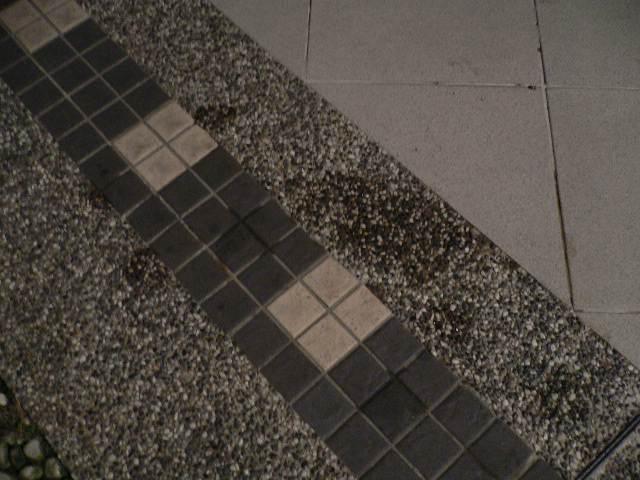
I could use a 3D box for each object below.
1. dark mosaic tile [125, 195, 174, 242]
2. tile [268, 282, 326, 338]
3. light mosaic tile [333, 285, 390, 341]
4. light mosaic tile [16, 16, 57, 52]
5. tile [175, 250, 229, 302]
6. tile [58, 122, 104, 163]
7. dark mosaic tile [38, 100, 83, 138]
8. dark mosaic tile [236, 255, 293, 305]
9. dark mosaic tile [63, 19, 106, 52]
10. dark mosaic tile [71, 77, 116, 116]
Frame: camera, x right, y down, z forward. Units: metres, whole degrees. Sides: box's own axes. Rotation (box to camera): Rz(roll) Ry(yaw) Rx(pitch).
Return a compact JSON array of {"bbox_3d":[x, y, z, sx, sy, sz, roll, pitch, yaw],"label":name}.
[{"bbox_3d":[-0.374,-0.047,1.454,0.088,0.010,0.088,-39,69,-16],"label":"dark mosaic tile"},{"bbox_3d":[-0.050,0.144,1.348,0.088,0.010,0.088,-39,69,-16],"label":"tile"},{"bbox_3d":[0.091,0.157,1.388,0.089,0.010,0.089,-39,69,-17],"label":"light mosaic tile"},{"bbox_3d":[-0.761,-0.546,1.730,0.088,0.010,0.088,-40,69,-16],"label":"light mosaic tile"},{"bbox_3d":[-0.253,0.080,1.415,0.089,0.010,0.089,-39,69,-17],"label":"tile"},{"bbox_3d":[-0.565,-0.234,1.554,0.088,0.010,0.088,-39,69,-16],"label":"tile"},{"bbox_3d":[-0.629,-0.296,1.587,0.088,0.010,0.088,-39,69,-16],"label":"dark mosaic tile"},{"bbox_3d":[-0.114,0.082,1.381,0.088,0.010,0.088,-39,69,-16],"label":"dark mosaic tile"},{"bbox_3d":[-0.626,-0.542,1.723,0.088,0.010,0.088,-40,69,-16],"label":"dark mosaic tile"},{"bbox_3d":[-0.568,-0.358,1.630,0.088,0.010,0.088,-40,69,-16],"label":"dark mosaic tile"}]

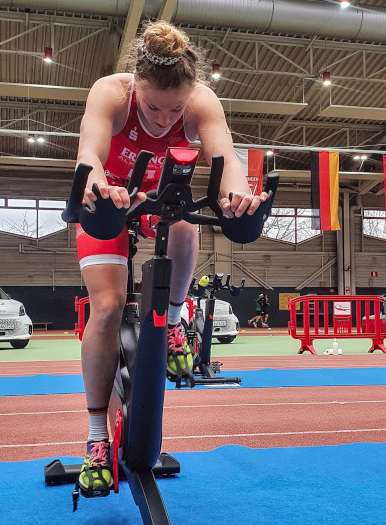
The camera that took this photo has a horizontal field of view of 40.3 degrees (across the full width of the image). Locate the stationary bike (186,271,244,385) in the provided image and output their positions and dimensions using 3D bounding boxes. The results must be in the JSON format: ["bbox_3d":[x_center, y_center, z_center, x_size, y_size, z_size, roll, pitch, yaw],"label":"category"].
[{"bbox_3d":[0.142,0.664,5.406,0.560,1.070,1.090,1,-6,-9],"label":"stationary bike"}]

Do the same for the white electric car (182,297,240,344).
[{"bbox_3d":[-0.156,1.260,13.396,1.663,1.555,2.695,4,-7,-35],"label":"white electric car"}]

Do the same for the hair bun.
[{"bbox_3d":[-0.082,-0.663,1.560,0.120,0.095,0.105,0,-6,-5],"label":"hair bun"}]

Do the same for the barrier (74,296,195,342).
[{"bbox_3d":[-0.958,1.070,8.885,2.000,1.000,0.550,1,-6,-10],"label":"barrier"}]

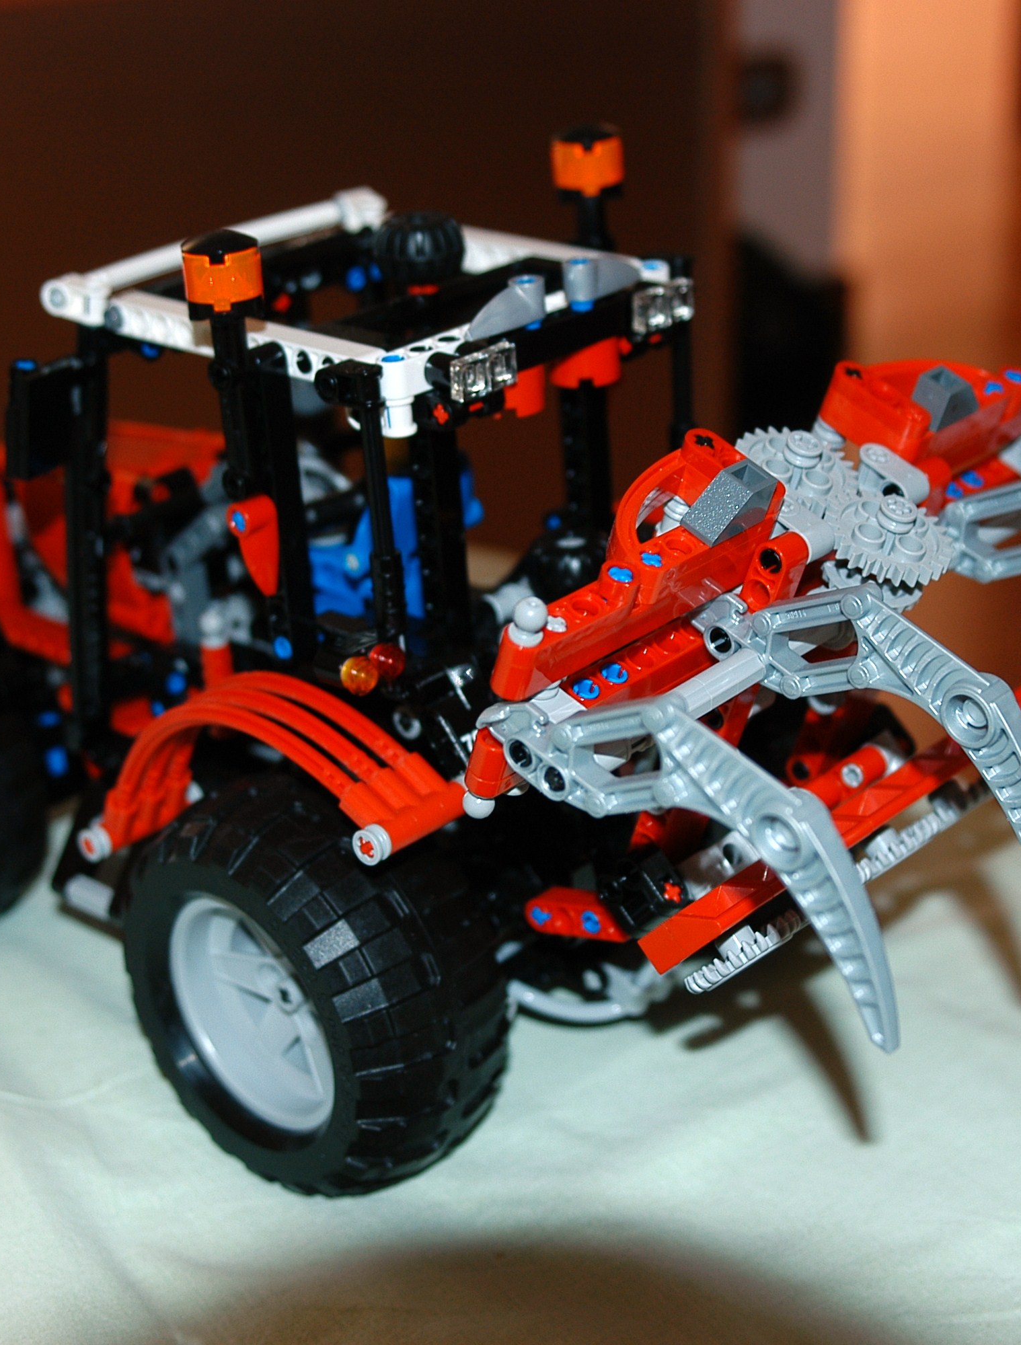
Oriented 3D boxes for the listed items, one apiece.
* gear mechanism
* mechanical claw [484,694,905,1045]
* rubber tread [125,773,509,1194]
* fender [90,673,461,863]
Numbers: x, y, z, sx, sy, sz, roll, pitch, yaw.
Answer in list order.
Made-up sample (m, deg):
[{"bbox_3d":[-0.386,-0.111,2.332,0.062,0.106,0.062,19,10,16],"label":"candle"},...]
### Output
[{"bbox_3d":[0.077,-0.027,0.472,0.026,0.012,0.026,9,37,-7],"label":"gear mechanism"},{"bbox_3d":[0.034,0.023,0.405,0.098,0.039,0.012,32,40,32],"label":"mechanical claw"},{"bbox_3d":[-0.043,0.068,0.516,0.095,0.095,0.044,18,32,40],"label":"rubber tread"},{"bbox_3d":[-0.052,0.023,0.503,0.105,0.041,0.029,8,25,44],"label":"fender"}]

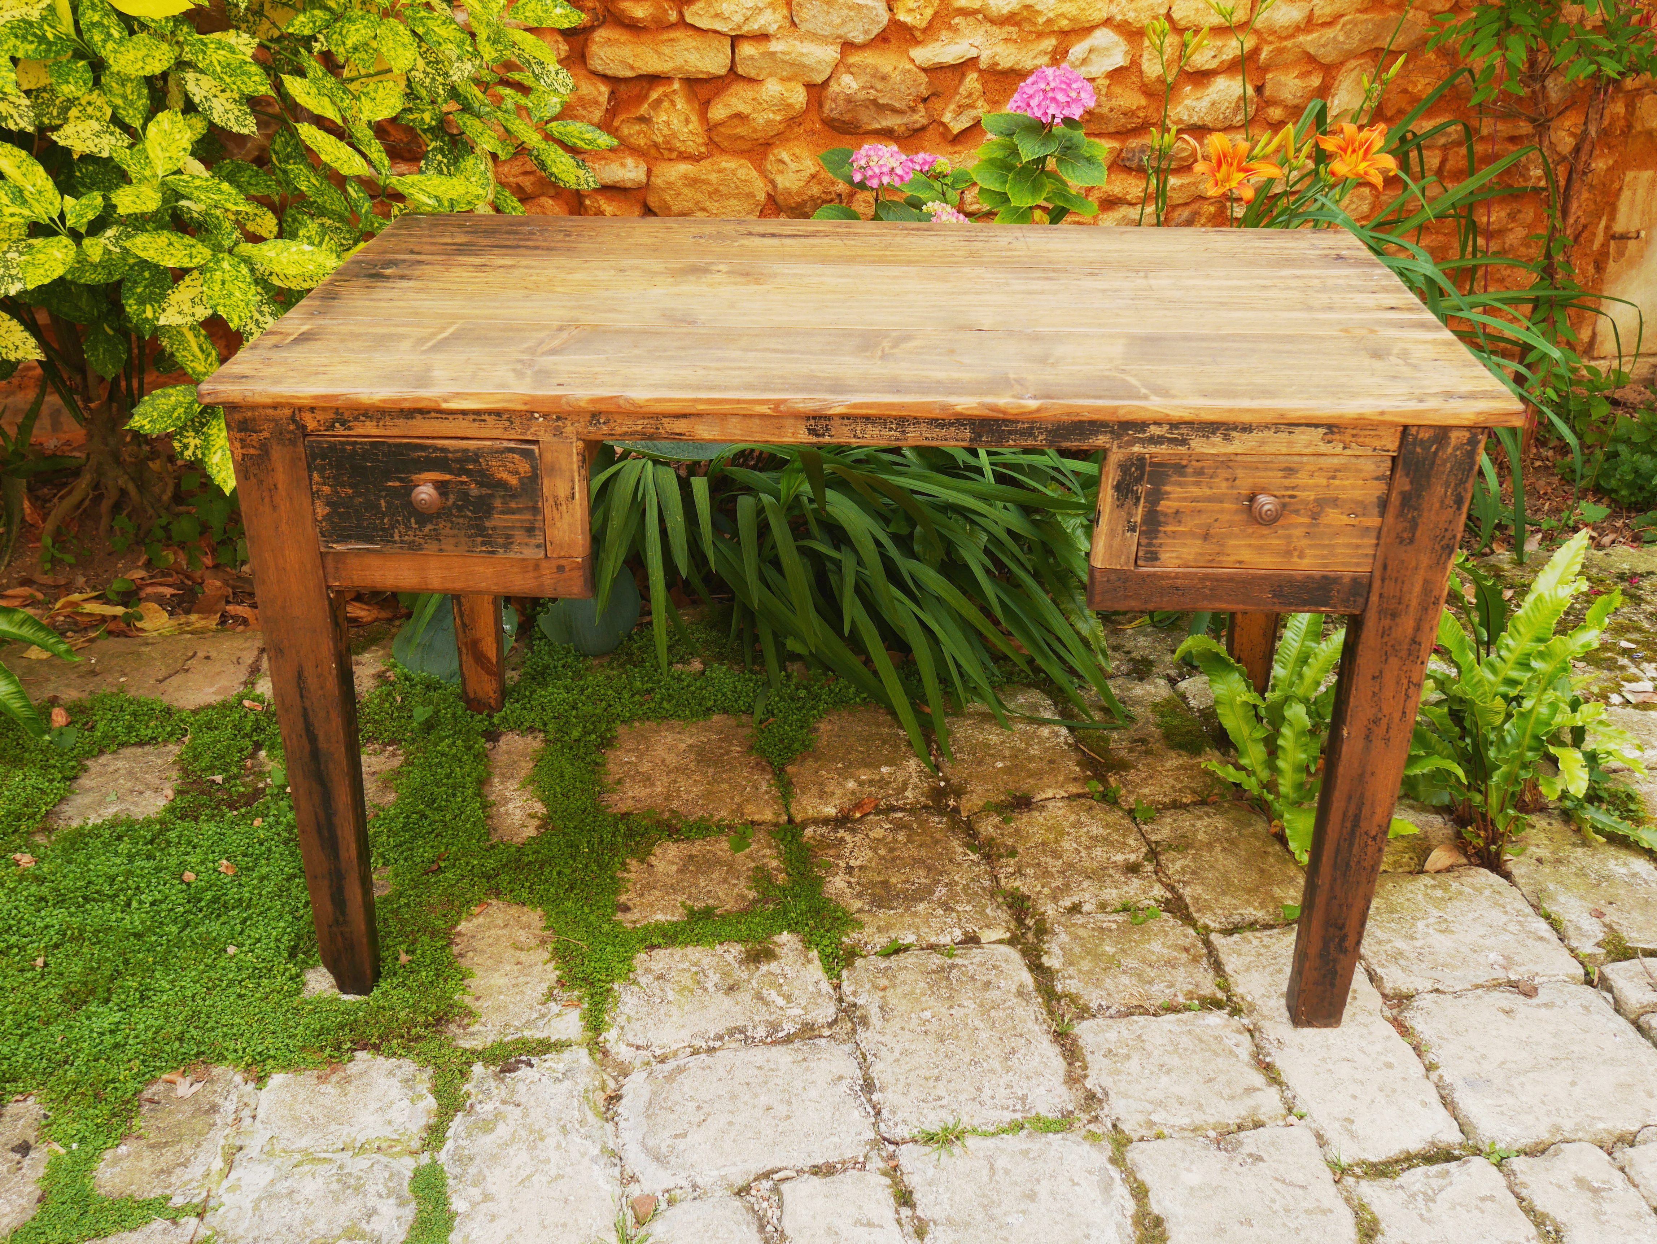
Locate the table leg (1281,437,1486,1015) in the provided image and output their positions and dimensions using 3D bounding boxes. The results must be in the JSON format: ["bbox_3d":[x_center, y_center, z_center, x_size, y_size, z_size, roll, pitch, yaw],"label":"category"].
[{"bbox_3d":[0.556,0.125,1.597,0.072,0.722,0.066,3,29,2],"label":"table leg"}]

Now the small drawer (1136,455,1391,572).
[{"bbox_3d":[0.419,-0.181,1.595,0.225,0.120,0.394,1,28,3],"label":"small drawer"}]

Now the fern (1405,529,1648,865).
[{"bbox_3d":[0.910,0.095,1.985,0.335,0.414,0.295,1,28,3],"label":"fern"}]

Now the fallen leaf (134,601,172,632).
[{"bbox_3d":[-1.129,-0.008,2.560,0.061,0.033,0.059,1,28,3],"label":"fallen leaf"}]

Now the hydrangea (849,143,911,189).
[{"bbox_3d":[0.086,-0.769,2.586,0.106,0.079,0.103,1,28,3],"label":"hydrangea"}]

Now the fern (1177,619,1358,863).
[{"bbox_3d":[0.575,0.126,2.021,0.246,0.325,0.246,1,28,3],"label":"fern"}]

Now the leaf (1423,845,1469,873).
[{"bbox_3d":[0.801,0.309,1.989,0.069,0.024,0.041,-15,32,-25],"label":"leaf"}]

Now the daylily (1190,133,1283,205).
[{"bbox_3d":[0.588,-0.652,2.205,0.128,0.103,0.108,4,29,8],"label":"daylily"}]

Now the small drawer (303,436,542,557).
[{"bbox_3d":[-0.380,-0.200,1.632,0.225,0.120,0.394,1,28,3],"label":"small drawer"}]

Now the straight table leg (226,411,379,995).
[{"bbox_3d":[-0.542,0.098,1.648,0.072,0.722,0.066,3,29,2],"label":"straight table leg"}]

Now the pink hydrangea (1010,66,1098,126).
[{"bbox_3d":[0.371,-0.875,2.546,0.143,0.108,0.143,1,28,3],"label":"pink hydrangea"}]

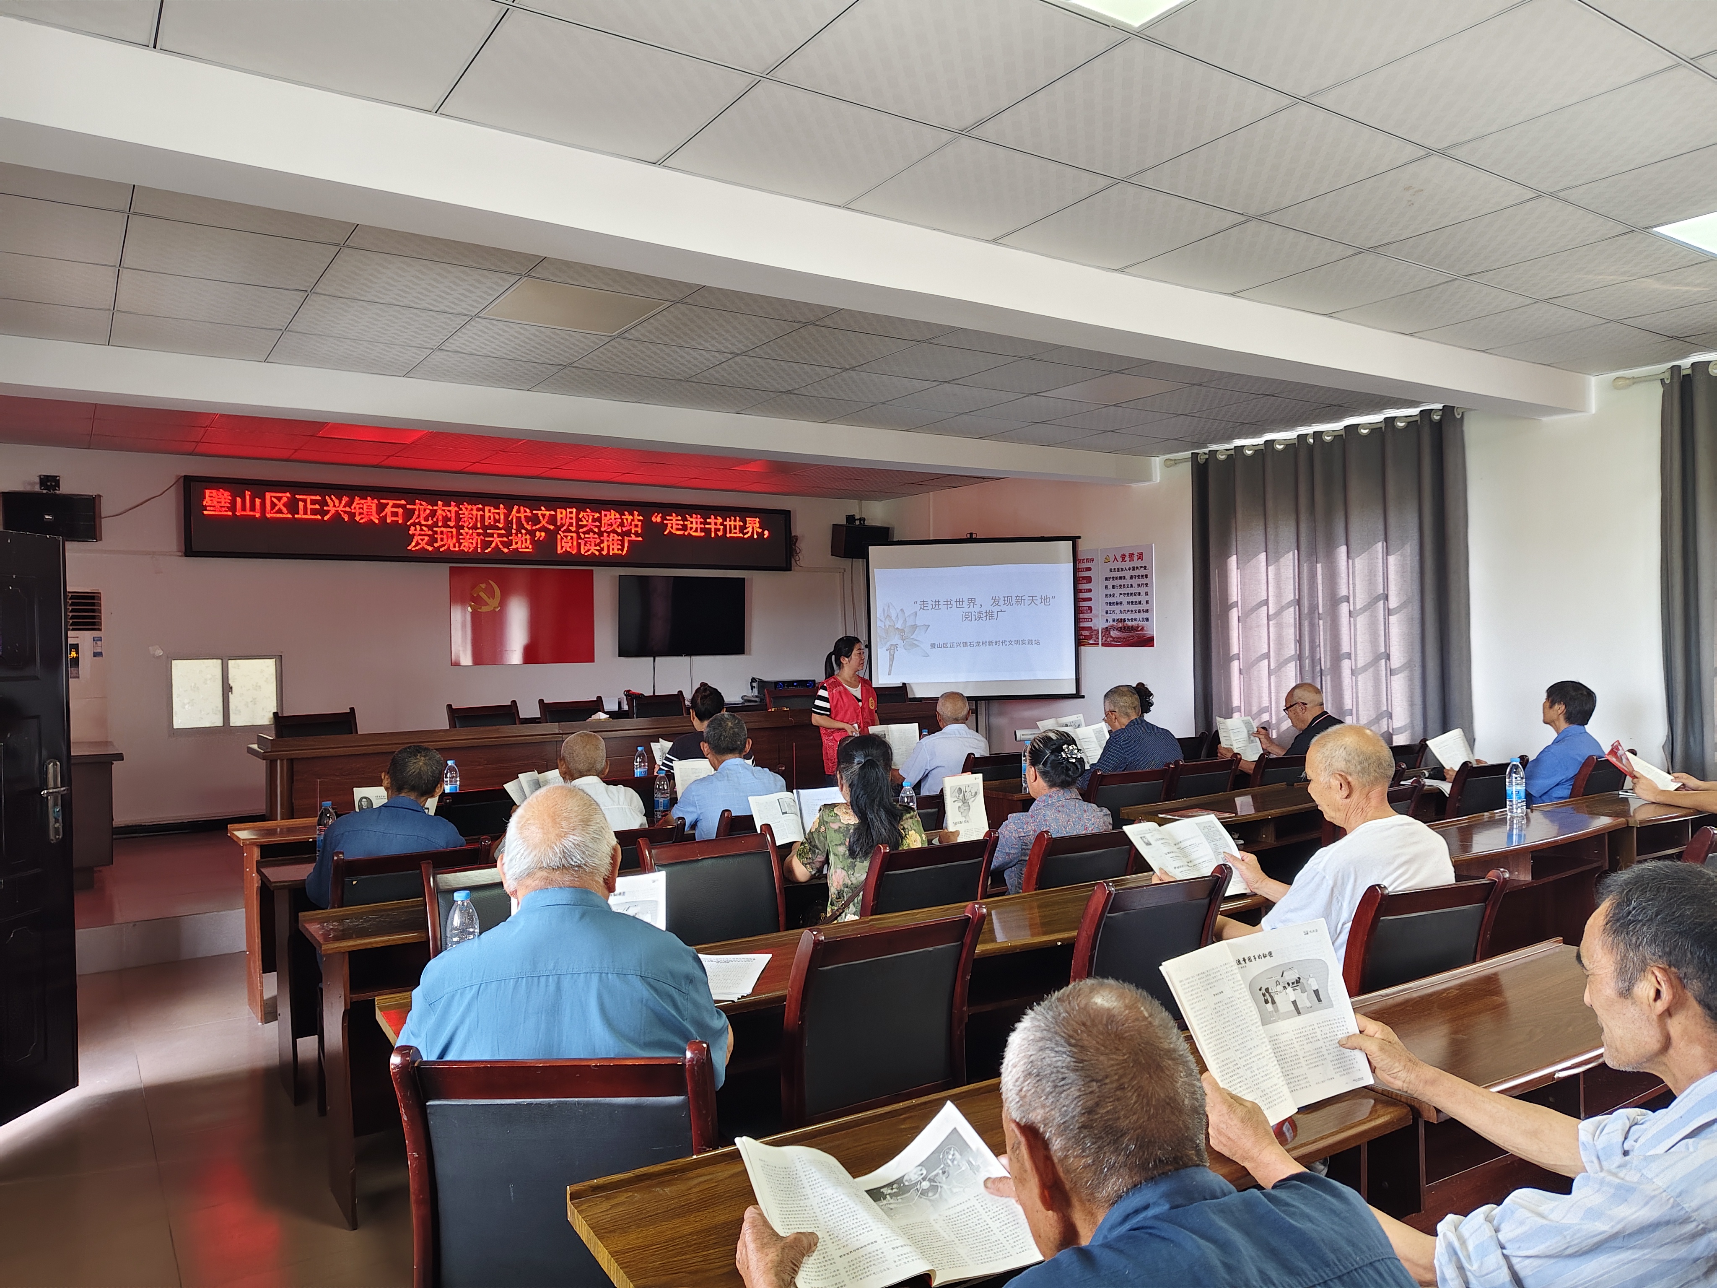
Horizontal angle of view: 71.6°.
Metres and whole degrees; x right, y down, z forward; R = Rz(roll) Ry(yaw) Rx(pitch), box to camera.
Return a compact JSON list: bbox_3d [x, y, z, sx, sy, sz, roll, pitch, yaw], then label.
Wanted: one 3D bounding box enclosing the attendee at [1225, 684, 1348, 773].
[{"bbox_3d":[2.248,0.812,6.284,0.780,1.210,0.520,-1,0,44],"label":"attendee"}]

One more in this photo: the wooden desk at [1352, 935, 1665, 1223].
[{"bbox_3d":[1.311,1.084,2.357,1.200,0.770,0.400,-1,0,-34],"label":"wooden desk"}]

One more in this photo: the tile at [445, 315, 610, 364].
[{"bbox_3d":[-1.469,-1.325,5.233,0.605,0.020,0.605,-1,0,-34],"label":"tile"}]

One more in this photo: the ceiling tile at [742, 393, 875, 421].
[{"bbox_3d":[-0.291,-1.347,6.765,0.609,0.015,0.577,-1,0,-34],"label":"ceiling tile"}]

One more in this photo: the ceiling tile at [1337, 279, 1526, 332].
[{"bbox_3d":[2.392,-1.399,4.953,0.609,0.015,0.596,-1,0,-34],"label":"ceiling tile"}]

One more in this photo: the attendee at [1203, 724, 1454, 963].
[{"bbox_3d":[1.109,0.827,3.069,0.500,1.240,0.760,-1,0,-40],"label":"attendee"}]

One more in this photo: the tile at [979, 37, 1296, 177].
[{"bbox_3d":[0.705,-1.376,3.096,0.609,0.015,0.609,-1,0,-34],"label":"tile"}]

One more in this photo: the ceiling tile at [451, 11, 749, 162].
[{"bbox_3d":[-0.633,-1.327,2.864,0.595,0.015,0.579,-1,0,-34],"label":"ceiling tile"}]

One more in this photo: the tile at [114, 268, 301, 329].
[{"bbox_3d":[-2.471,-1.314,4.544,0.601,0.020,0.601,-1,0,-34],"label":"tile"}]

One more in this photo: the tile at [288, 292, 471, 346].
[{"bbox_3d":[-1.971,-1.316,4.894,0.605,0.020,0.605,-1,0,-34],"label":"tile"}]

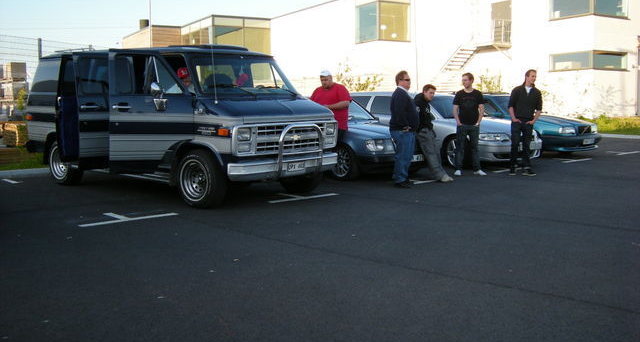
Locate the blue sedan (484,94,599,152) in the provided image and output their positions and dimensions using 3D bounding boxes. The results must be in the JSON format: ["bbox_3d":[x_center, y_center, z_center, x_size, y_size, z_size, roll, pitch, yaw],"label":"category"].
[{"bbox_3d":[4.228,-1.155,16.618,1.770,1.430,4.660,-4,8,-35],"label":"blue sedan"}]

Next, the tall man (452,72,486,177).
[{"bbox_3d":[2.565,-0.817,12.104,0.530,1.760,0.340,1,7,5],"label":"tall man"}]

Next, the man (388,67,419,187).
[{"bbox_3d":[1.274,-0.634,10.515,0.420,1.750,0.540,2,7,16],"label":"man"}]

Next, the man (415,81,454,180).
[{"bbox_3d":[1.834,-0.615,11.221,0.600,1.550,0.500,4,8,32],"label":"man"}]

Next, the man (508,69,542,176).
[{"bbox_3d":[3.555,-0.837,12.151,0.550,1.800,0.360,0,6,-2],"label":"man"}]

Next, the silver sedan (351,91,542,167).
[{"bbox_3d":[2.218,-0.928,14.303,1.810,1.480,4.700,-4,8,-35],"label":"silver sedan"}]

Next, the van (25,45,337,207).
[{"bbox_3d":[-2.229,-0.787,10.266,5.050,2.060,2.060,6,9,42],"label":"van"}]

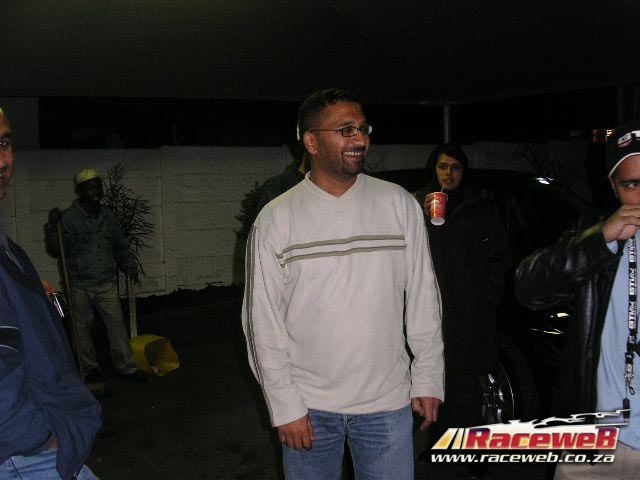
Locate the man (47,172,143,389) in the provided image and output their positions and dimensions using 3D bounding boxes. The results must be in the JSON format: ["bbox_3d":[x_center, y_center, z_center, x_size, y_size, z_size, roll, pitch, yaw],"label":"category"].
[{"bbox_3d":[-1.800,0.286,5.621,0.720,1.690,0.450,-3,3,-14],"label":"man"}]

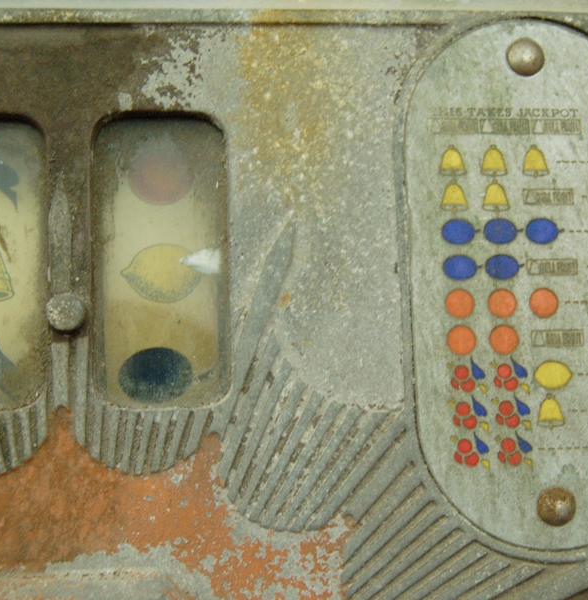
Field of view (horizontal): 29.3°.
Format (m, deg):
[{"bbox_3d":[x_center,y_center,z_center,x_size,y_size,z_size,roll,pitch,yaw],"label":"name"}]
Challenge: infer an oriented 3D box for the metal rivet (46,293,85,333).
[{"bbox_3d":[-0.060,0.003,0.294,0.010,0.010,0.004,0,-11,-5],"label":"metal rivet"}]

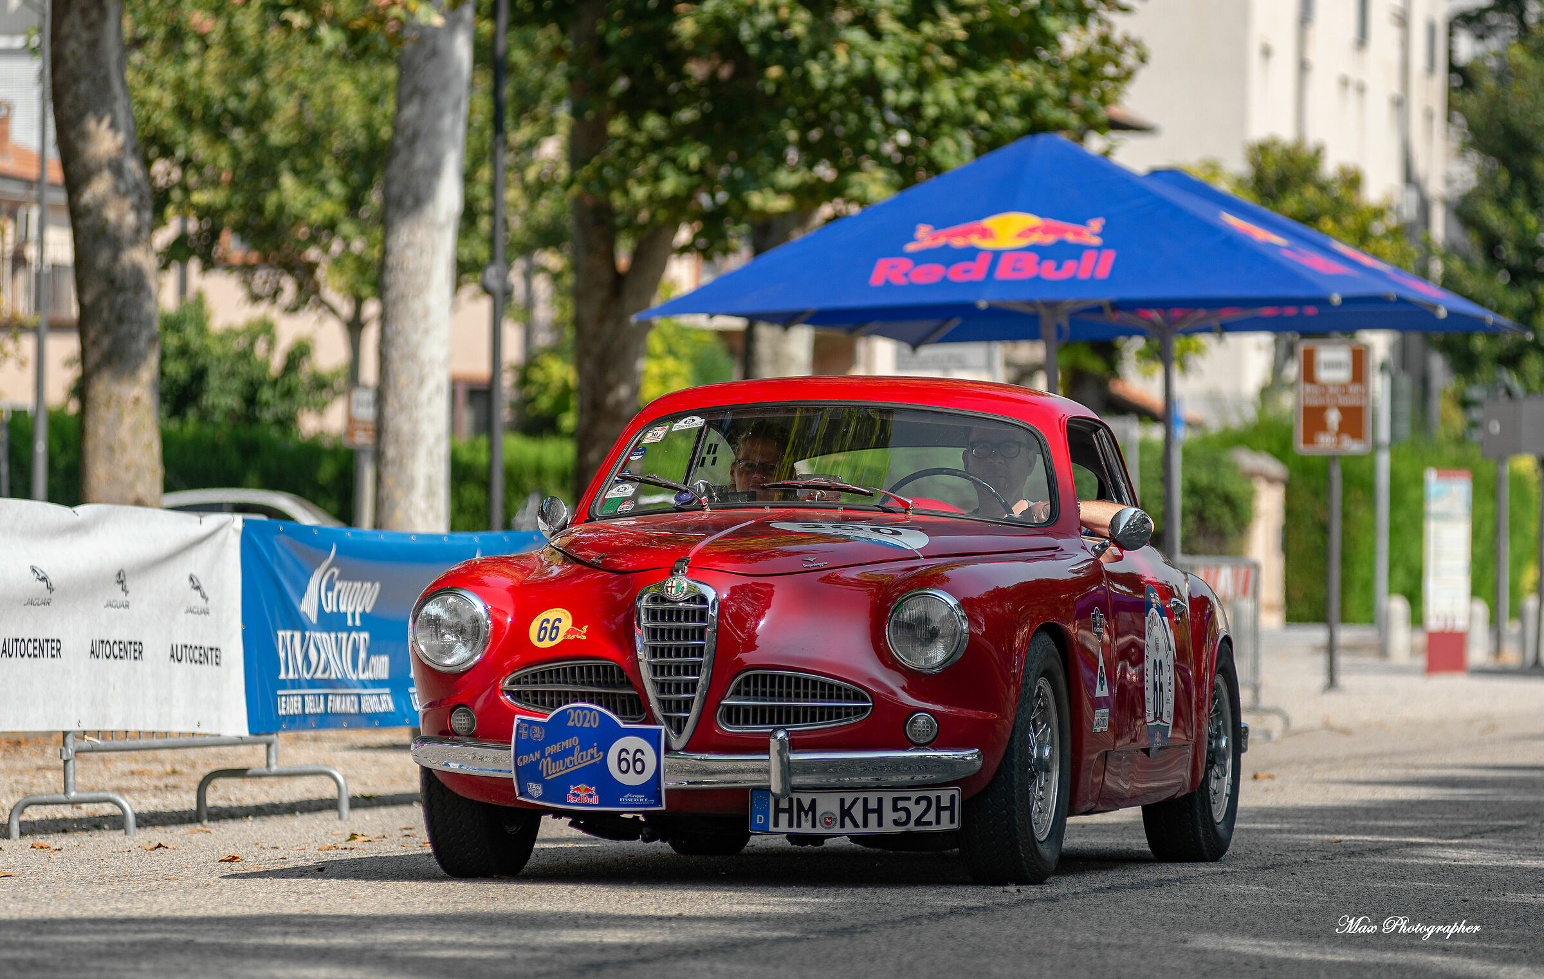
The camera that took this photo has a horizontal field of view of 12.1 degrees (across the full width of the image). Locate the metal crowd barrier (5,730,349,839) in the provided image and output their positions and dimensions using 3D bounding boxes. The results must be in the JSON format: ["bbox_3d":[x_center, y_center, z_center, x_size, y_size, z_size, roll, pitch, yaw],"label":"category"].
[{"bbox_3d":[-2.030,0.617,25.100,0.500,1.100,2.250,-1,-1,14],"label":"metal crowd barrier"}]

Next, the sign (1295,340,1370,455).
[{"bbox_3d":[4.470,-0.734,58.000,0.600,0.910,0.050,0,-1,7],"label":"sign"}]

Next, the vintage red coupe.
[{"bbox_3d":[0.275,0.347,19.460,1.610,1.340,4.400,0,-1,13],"label":"vintage red coupe"}]

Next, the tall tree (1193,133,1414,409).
[{"bbox_3d":[7.000,-1.370,95.000,3.100,6.500,3.100,1,-1,0],"label":"tall tree"}]

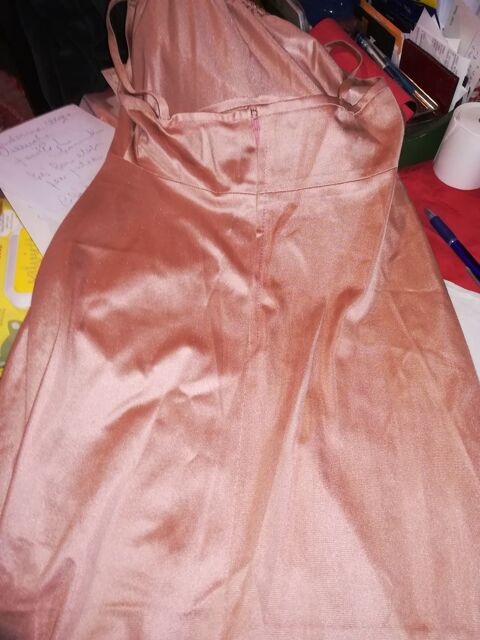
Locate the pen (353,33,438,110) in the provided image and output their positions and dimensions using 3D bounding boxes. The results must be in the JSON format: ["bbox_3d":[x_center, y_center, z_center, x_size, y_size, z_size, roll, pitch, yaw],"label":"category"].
[{"bbox_3d":[0.186,-0.300,0.578,0.012,0.012,0.147,-24,65,-16],"label":"pen"}]

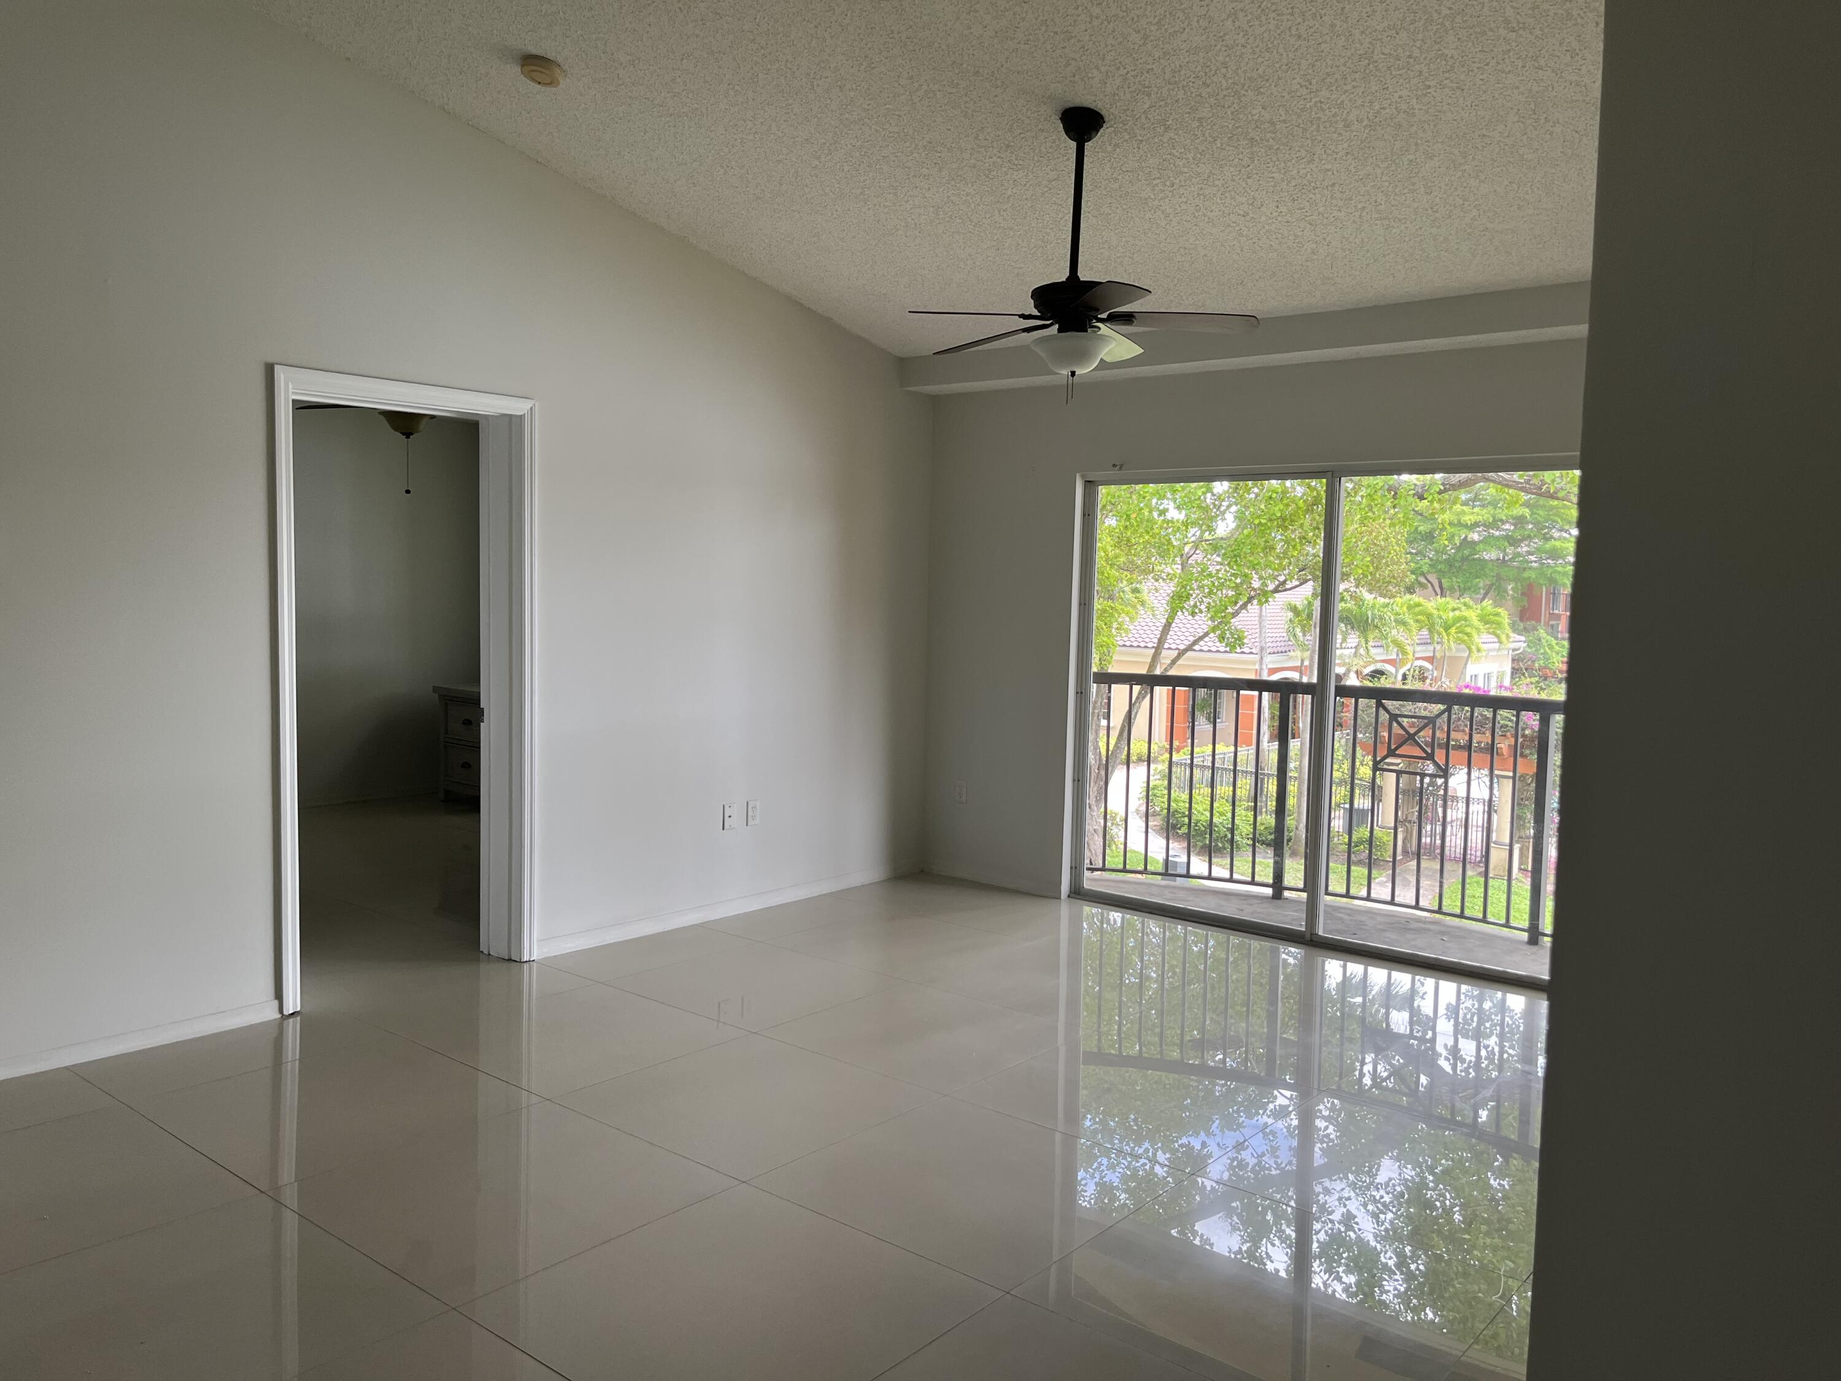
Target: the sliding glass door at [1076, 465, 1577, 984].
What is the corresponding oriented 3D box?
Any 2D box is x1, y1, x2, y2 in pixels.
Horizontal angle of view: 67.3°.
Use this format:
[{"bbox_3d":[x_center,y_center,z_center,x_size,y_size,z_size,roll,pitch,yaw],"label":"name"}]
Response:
[{"bbox_3d":[1.683,0.061,5.784,2.400,2.010,0.130,5,6,39],"label":"sliding glass door"}]

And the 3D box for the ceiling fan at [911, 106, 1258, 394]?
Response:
[{"bbox_3d":[0.473,-1.337,4.212,1.120,0.840,1.120,5,6,39],"label":"ceiling fan"}]

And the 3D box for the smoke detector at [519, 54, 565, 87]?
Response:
[{"bbox_3d":[-1.198,-1.956,4.378,0.134,0.038,0.134,8,-4,1],"label":"smoke detector"}]

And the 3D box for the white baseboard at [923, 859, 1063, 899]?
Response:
[{"bbox_3d":[0.343,0.926,6.821,0.870,0.066,0.014,5,6,39],"label":"white baseboard"}]

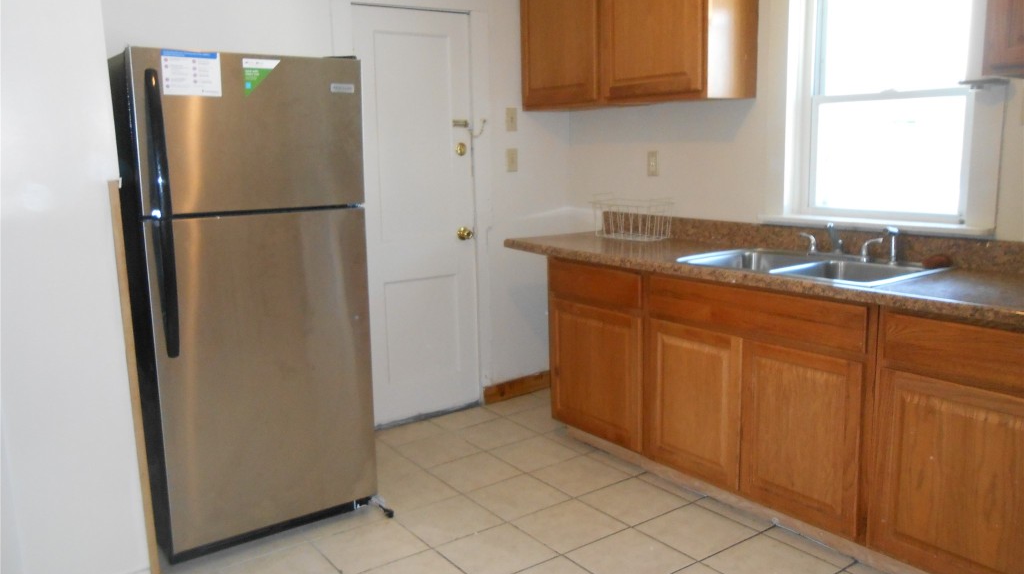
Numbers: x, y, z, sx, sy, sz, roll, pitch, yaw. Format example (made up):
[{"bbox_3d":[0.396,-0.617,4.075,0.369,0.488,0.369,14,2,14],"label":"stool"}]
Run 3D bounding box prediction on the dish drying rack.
[{"bbox_3d":[0.584,-0.335,3.748,0.195,0.200,0.380,-8,11,-35],"label":"dish drying rack"}]

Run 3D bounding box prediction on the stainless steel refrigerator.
[{"bbox_3d":[-1.018,0.025,2.895,0.743,1.678,0.765,-8,11,-35],"label":"stainless steel refrigerator"}]

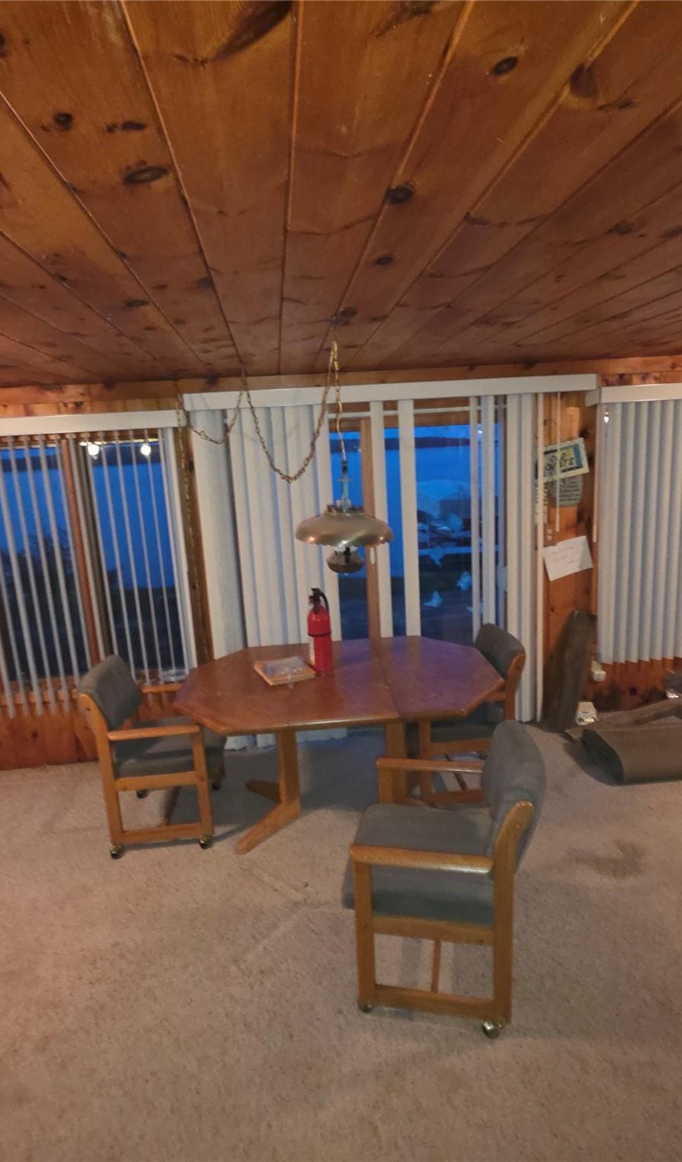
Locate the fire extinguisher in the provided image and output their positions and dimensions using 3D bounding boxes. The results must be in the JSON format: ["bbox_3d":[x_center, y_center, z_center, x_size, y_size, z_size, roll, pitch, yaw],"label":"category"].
[{"bbox_3d":[-0.109,0.244,2.846,0.130,0.415,0.115,-7,12,-19],"label":"fire extinguisher"}]

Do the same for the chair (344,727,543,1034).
[{"bbox_3d":[0.350,0.927,1.969,0.630,0.834,0.540,-1,11,13],"label":"chair"}]

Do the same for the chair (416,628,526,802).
[{"bbox_3d":[0.631,0.689,3.110,0.630,0.834,0.540,-4,11,-4],"label":"chair"}]

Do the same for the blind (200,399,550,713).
[{"bbox_3d":[0.227,-0.013,3.551,2.091,2.073,0.100,-4,11,-5],"label":"blind"}]

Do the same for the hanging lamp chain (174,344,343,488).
[{"bbox_3d":[-0.464,-0.751,2.862,0.200,0.593,1.373,-13,14,-40],"label":"hanging lamp chain"}]

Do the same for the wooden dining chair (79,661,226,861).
[{"bbox_3d":[-0.903,0.818,2.911,0.630,0.834,0.540,-4,11,-3],"label":"wooden dining chair"}]

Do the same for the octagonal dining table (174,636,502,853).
[{"bbox_3d":[0.009,0.812,2.924,1.510,0.737,1.067,-4,11,-1],"label":"octagonal dining table"}]

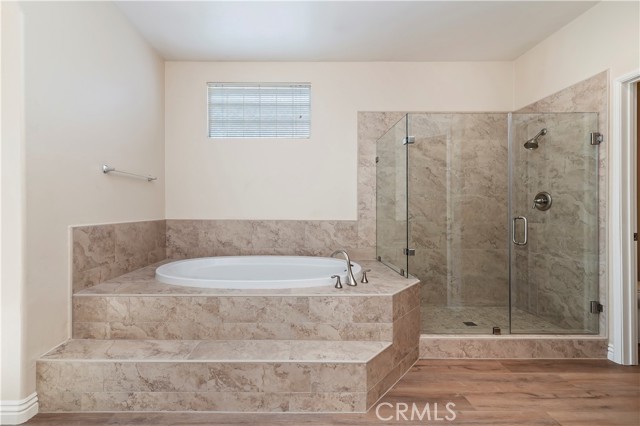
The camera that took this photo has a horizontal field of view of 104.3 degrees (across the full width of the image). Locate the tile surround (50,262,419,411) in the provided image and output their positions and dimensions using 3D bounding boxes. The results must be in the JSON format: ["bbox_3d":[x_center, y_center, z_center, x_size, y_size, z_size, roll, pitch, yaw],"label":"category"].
[{"bbox_3d":[-0.433,0.837,2.135,2.460,0.587,1.450,0,0,0],"label":"tile surround"}]

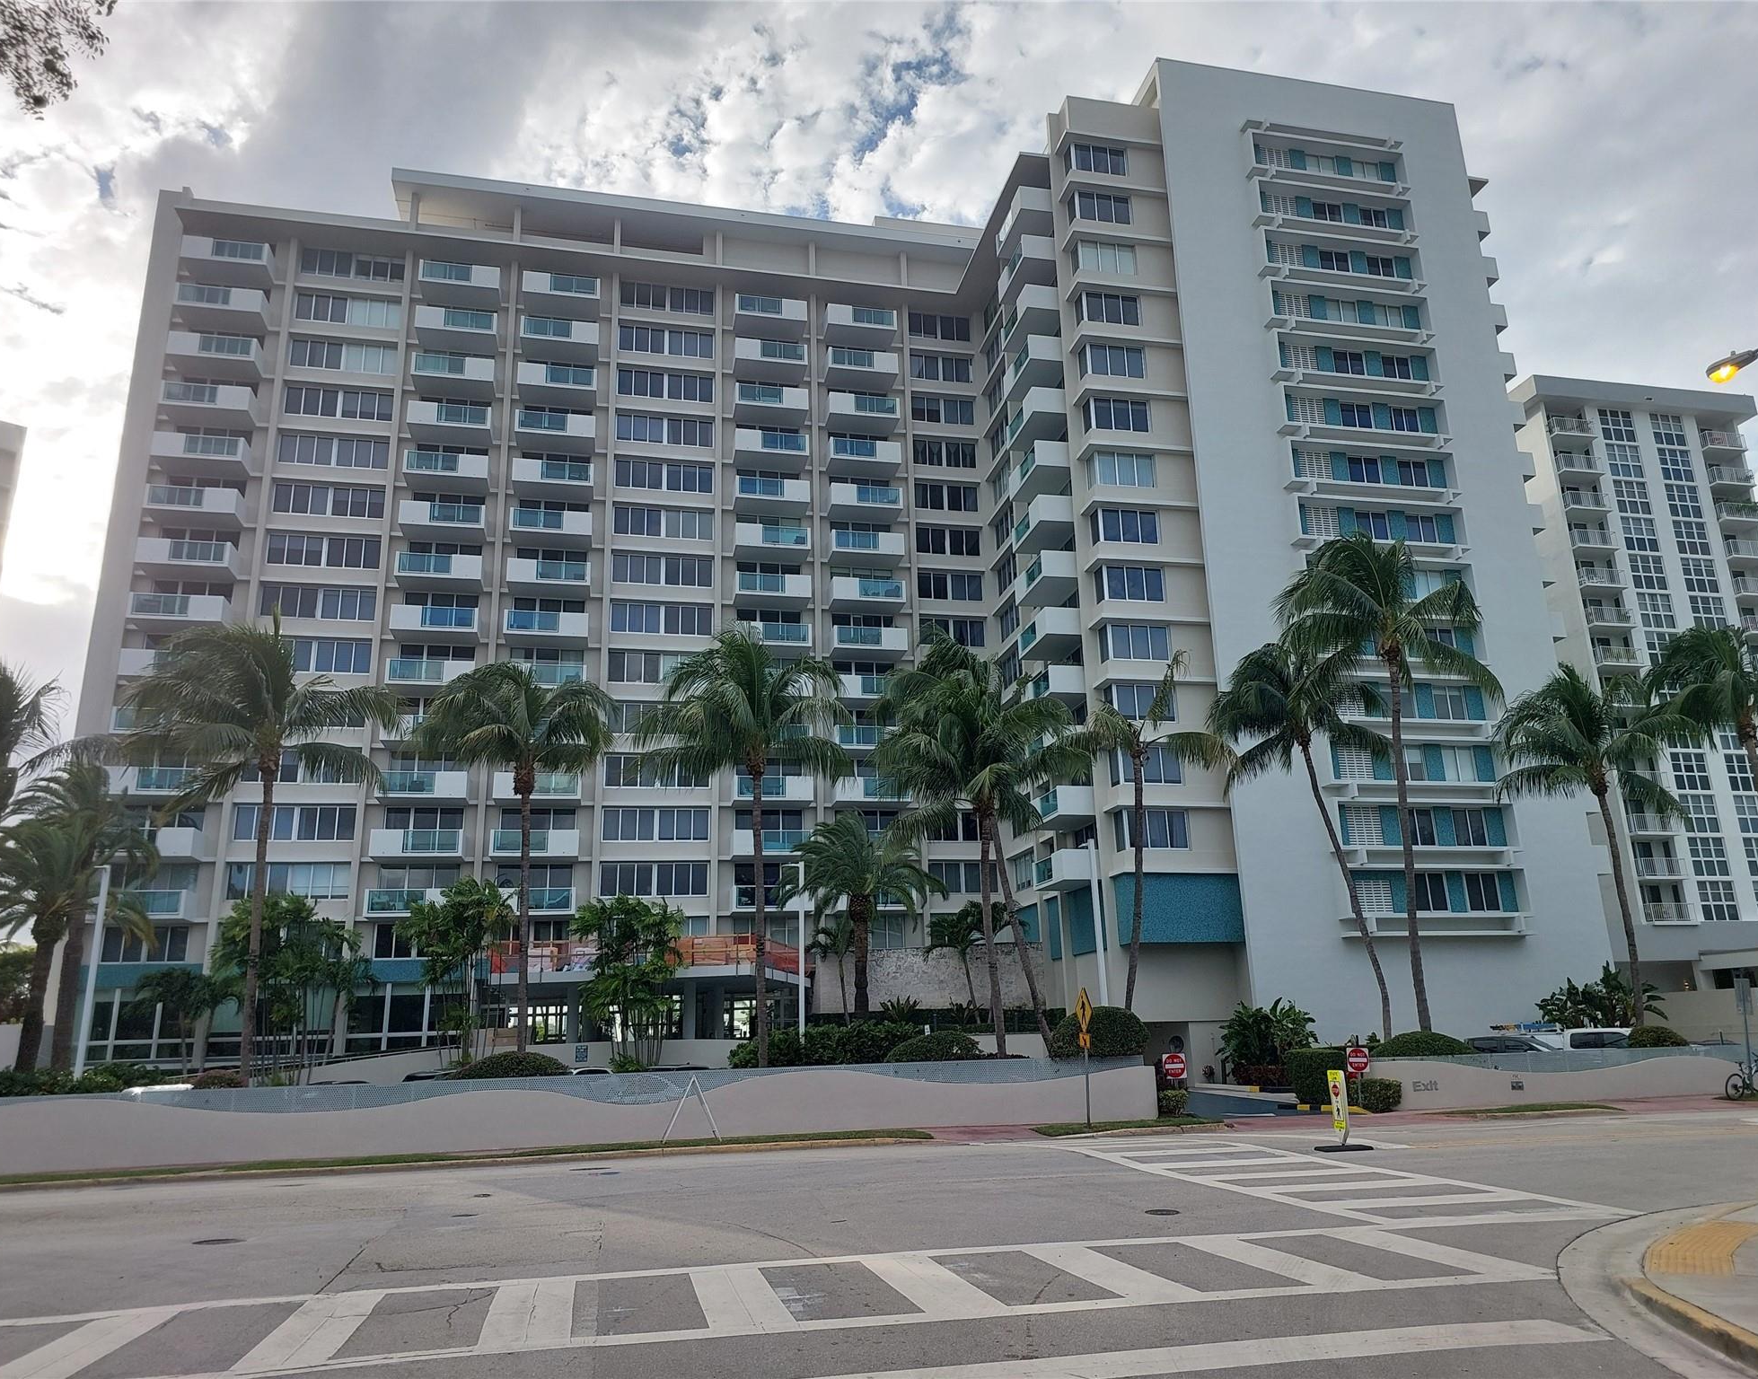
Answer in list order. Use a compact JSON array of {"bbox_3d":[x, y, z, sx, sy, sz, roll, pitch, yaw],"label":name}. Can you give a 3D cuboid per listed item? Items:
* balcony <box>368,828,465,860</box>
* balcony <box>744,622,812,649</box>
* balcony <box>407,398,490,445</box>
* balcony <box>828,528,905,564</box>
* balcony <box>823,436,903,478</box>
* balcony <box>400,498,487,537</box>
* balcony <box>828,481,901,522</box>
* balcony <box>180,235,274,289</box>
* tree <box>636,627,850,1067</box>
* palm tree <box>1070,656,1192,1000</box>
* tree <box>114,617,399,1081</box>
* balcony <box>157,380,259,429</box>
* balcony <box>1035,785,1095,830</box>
[{"bbox_3d":[-20.974,7.139,55.740,3.943,1.220,1.614,2,-16,-13],"label":"balcony"},{"bbox_3d":[-5.625,-2.662,63.825,3.980,1.217,1.850,2,-16,-13],"label":"balcony"},{"bbox_3d":[-21.495,-13.399,61.490,3.943,1.220,1.614,2,-16,-13],"label":"balcony"},{"bbox_3d":[-0.731,-7.624,66.407,3.980,1.217,1.850,2,-16,-13],"label":"balcony"},{"bbox_3d":[-0.855,-12.737,66.804,3.951,1.210,1.635,2,-15,-13],"label":"balcony"},{"bbox_3d":[-21.837,-8.445,61.408,4.015,1.220,1.628,2,-16,-13],"label":"balcony"},{"bbox_3d":[-0.797,-10.180,66.492,4.021,1.230,1.580,2,-16,-13],"label":"balcony"},{"bbox_3d":[-32.542,-21.498,61.185,3.841,1.220,1.614,2,-16,-13],"label":"balcony"},{"bbox_3d":[-3.706,4.399,33.579,5.500,12.464,5.400,0,-15,-6],"label":"tree"},{"bbox_3d":[8.055,5.275,36.093,4.276,13.125,4.062,2,-16,-13],"label":"palm tree"},{"bbox_3d":[-17.128,4.553,33.055,6.948,13.492,6.948,2,-16,-13],"label":"tree"},{"bbox_3d":[-33.032,-14.100,60.341,3.964,1.220,1.628,2,-16,-13],"label":"balcony"},{"bbox_3d":[8.012,5.223,53.475,1.607,1.223,3.746,2,-16,-13],"label":"balcony"}]

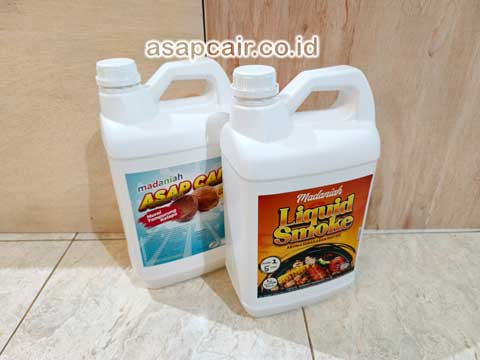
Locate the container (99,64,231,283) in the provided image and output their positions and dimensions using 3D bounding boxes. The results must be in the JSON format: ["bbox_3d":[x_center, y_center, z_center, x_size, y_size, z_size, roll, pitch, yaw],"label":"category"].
[{"bbox_3d":[-0.096,-0.014,0.488,0.184,0.321,0.130,-13,31,-21],"label":"container"}]

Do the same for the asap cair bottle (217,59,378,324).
[{"bbox_3d":[0.075,0.012,0.436,0.184,0.321,0.130,-10,30,-16],"label":"asap cair bottle"}]

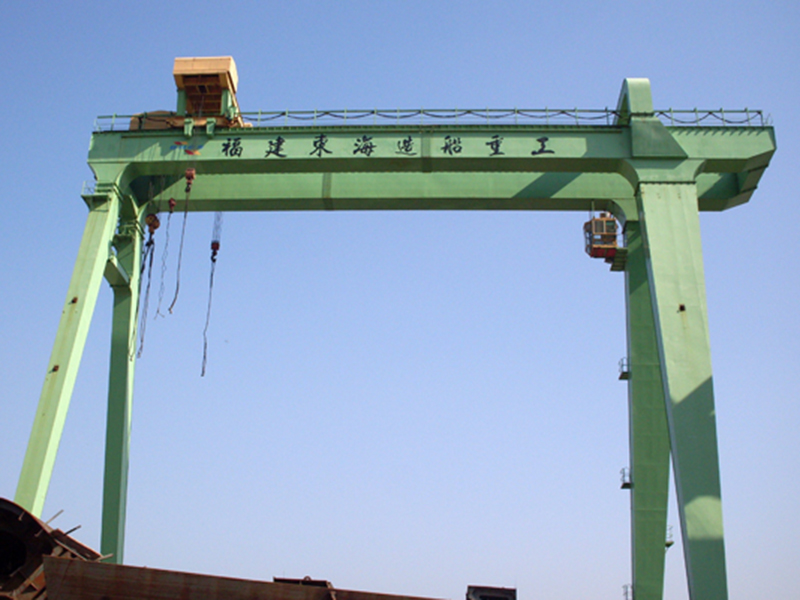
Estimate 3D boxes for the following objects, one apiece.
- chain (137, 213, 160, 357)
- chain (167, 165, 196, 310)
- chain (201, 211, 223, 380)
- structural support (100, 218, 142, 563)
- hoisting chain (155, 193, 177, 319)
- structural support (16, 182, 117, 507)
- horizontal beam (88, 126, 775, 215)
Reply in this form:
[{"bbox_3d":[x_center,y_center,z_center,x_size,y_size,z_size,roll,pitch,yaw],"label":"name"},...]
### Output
[{"bbox_3d":[-15.206,-1.032,51.999,1.053,9.566,0.700,0,-26,3],"label":"chain"},{"bbox_3d":[-12.235,-3.496,49.073,0.589,9.393,0.500,0,-26,3],"label":"chain"},{"bbox_3d":[-12.020,-0.657,55.644,0.732,11.749,0.500,0,-26,3],"label":"chain"},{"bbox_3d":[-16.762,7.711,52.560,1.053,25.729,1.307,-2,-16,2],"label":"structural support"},{"bbox_3d":[-13.972,-2.680,52.742,0.866,8.354,0.450,0,-26,3],"label":"hoisting chain"},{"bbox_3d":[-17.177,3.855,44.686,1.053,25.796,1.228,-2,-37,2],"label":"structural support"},{"bbox_3d":[1.723,-8.001,54.531,40.489,2.301,5.653,0,-26,3],"label":"horizontal beam"}]

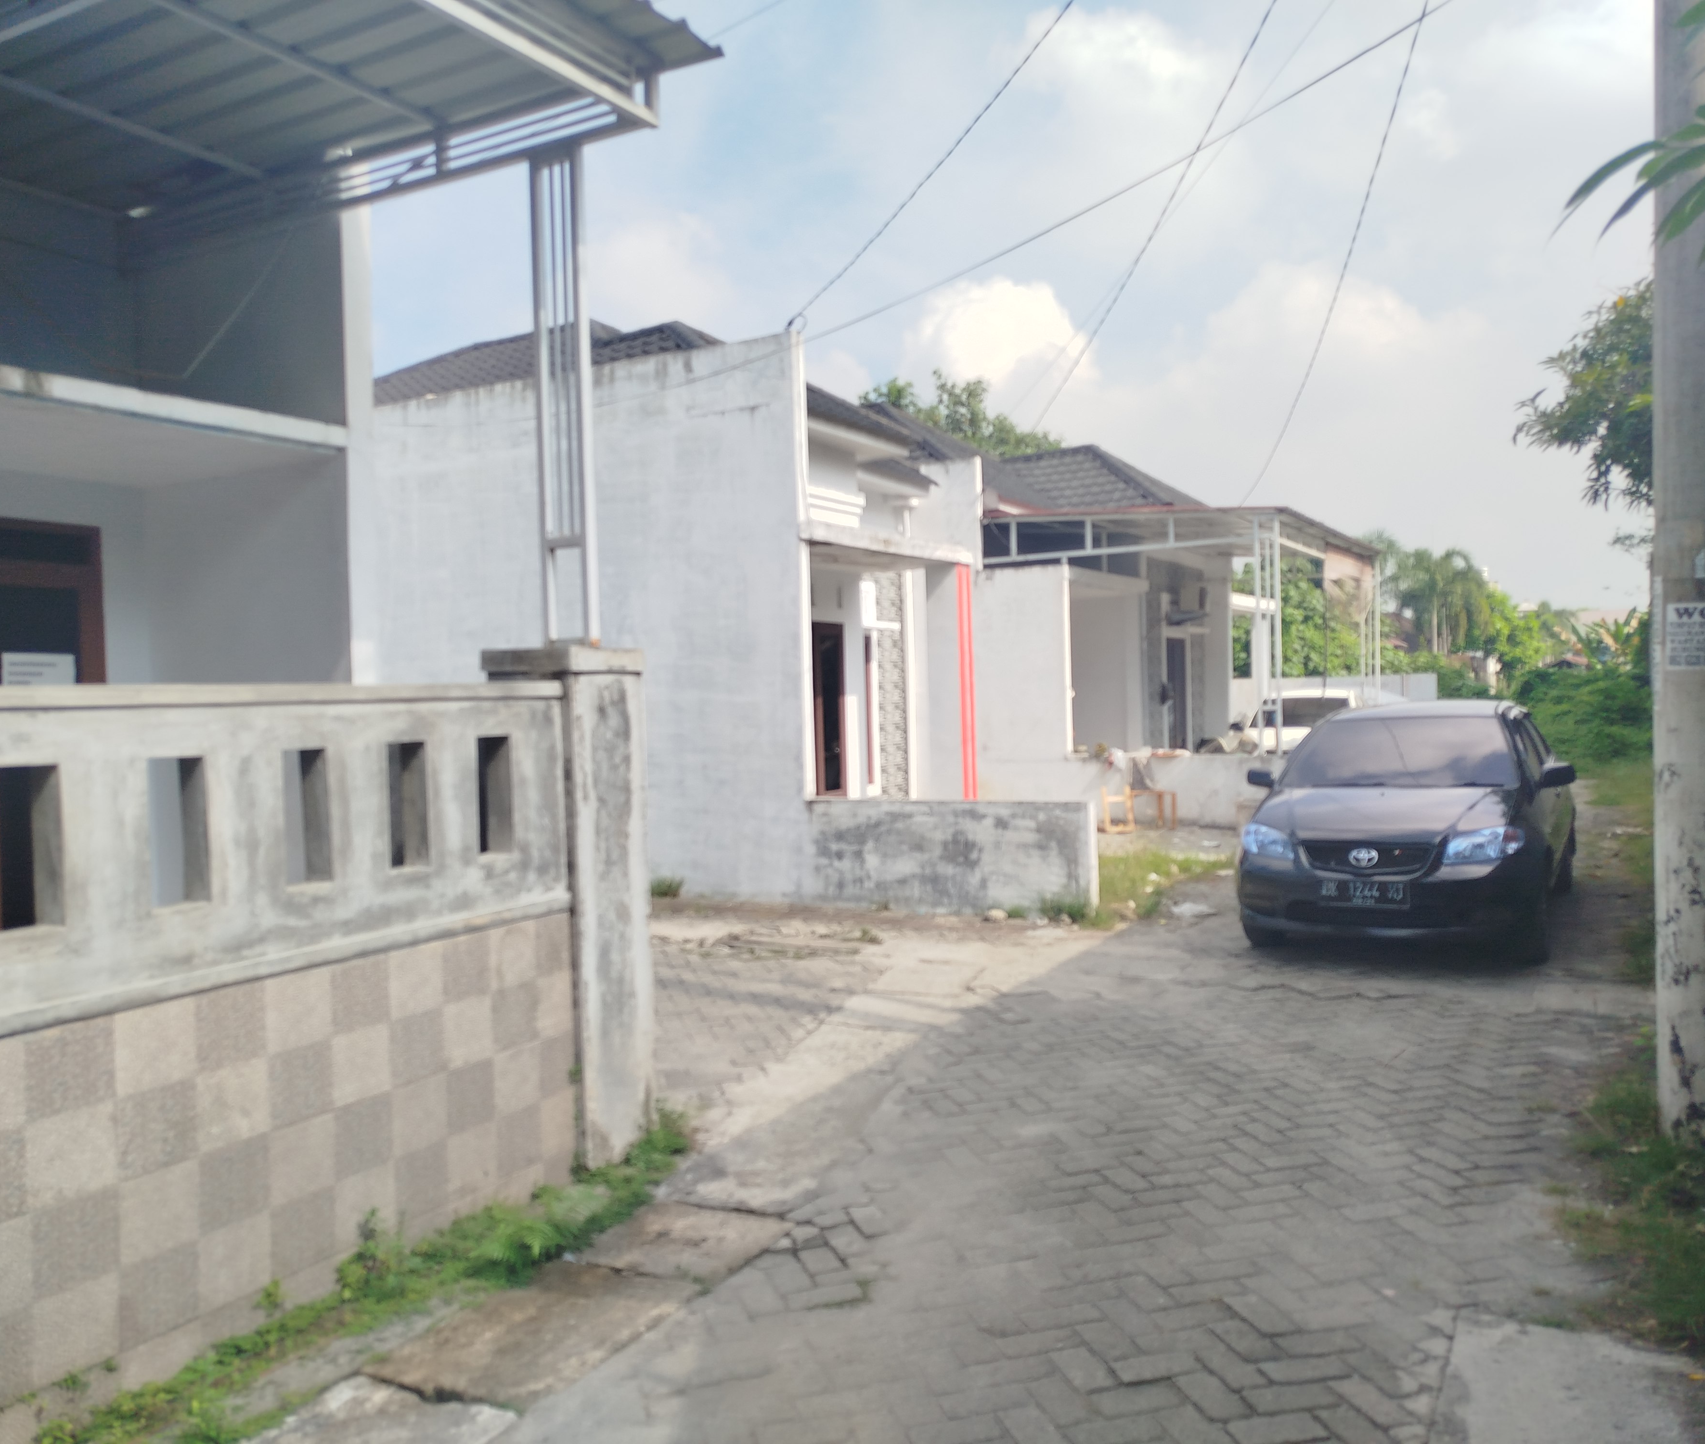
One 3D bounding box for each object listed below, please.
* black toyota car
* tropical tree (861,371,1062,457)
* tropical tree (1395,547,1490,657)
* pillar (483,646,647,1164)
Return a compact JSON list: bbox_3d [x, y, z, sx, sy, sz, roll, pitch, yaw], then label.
[{"bbox_3d":[3.822,0.582,8.989,1.730,1.460,4.250,-1,2,31],"label":"black toyota car"},{"bbox_3d":[2.331,-3.411,29.110,5.000,8.442,5.000,0,2,30],"label":"tropical tree"},{"bbox_3d":[20.383,-3.008,46.077,3.500,5.960,3.500,0,2,30],"label":"tropical tree"},{"bbox_3d":[-0.994,0.622,4.697,0.410,1.750,0.400,0,2,30],"label":"pillar"}]

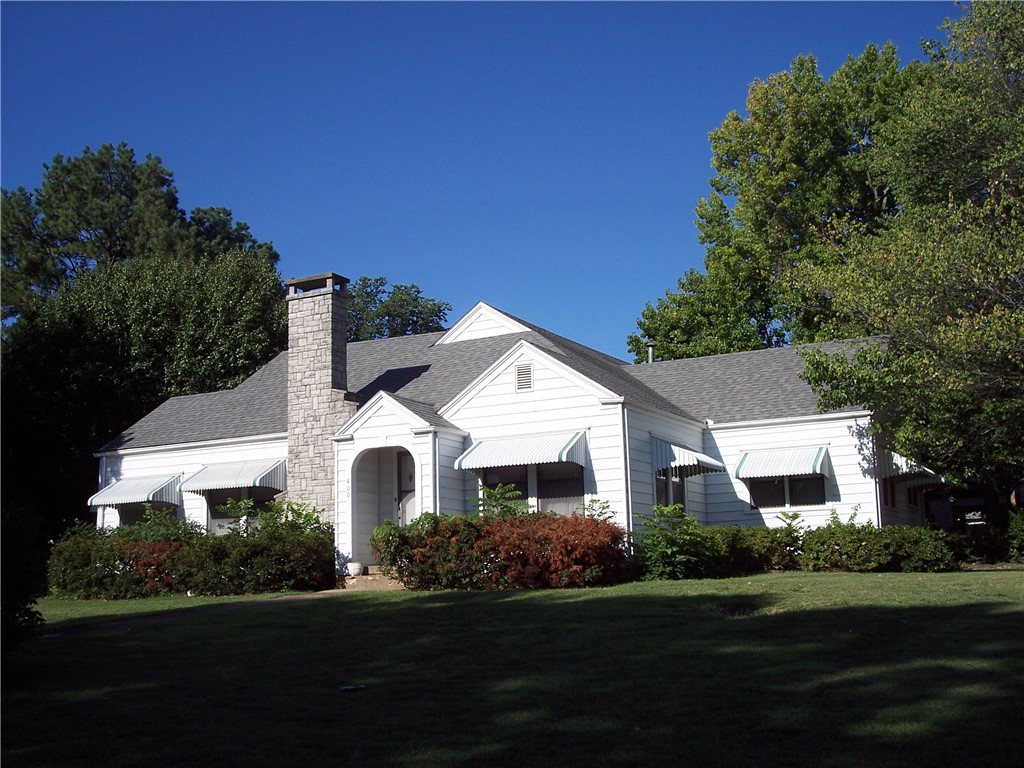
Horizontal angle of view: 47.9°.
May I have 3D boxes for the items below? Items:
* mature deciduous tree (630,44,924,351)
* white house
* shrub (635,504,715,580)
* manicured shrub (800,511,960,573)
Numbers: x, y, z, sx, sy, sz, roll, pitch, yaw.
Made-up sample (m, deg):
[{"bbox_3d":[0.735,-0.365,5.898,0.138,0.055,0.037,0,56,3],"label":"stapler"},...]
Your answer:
[{"bbox_3d":[8.821,-2.260,36.832,9.800,16.855,9.300,-4,-10,14],"label":"mature deciduous tree"},{"bbox_3d":[0.324,1.602,27.962,17.100,6.650,12.600,-7,-11,27],"label":"white house"},{"bbox_3d":[2.982,2.942,21.355,1.450,1.380,1.350,-7,-11,27],"label":"shrub"},{"bbox_3d":[7.073,3.087,22.407,2.900,1.180,1.400,-7,-11,27],"label":"manicured shrub"}]

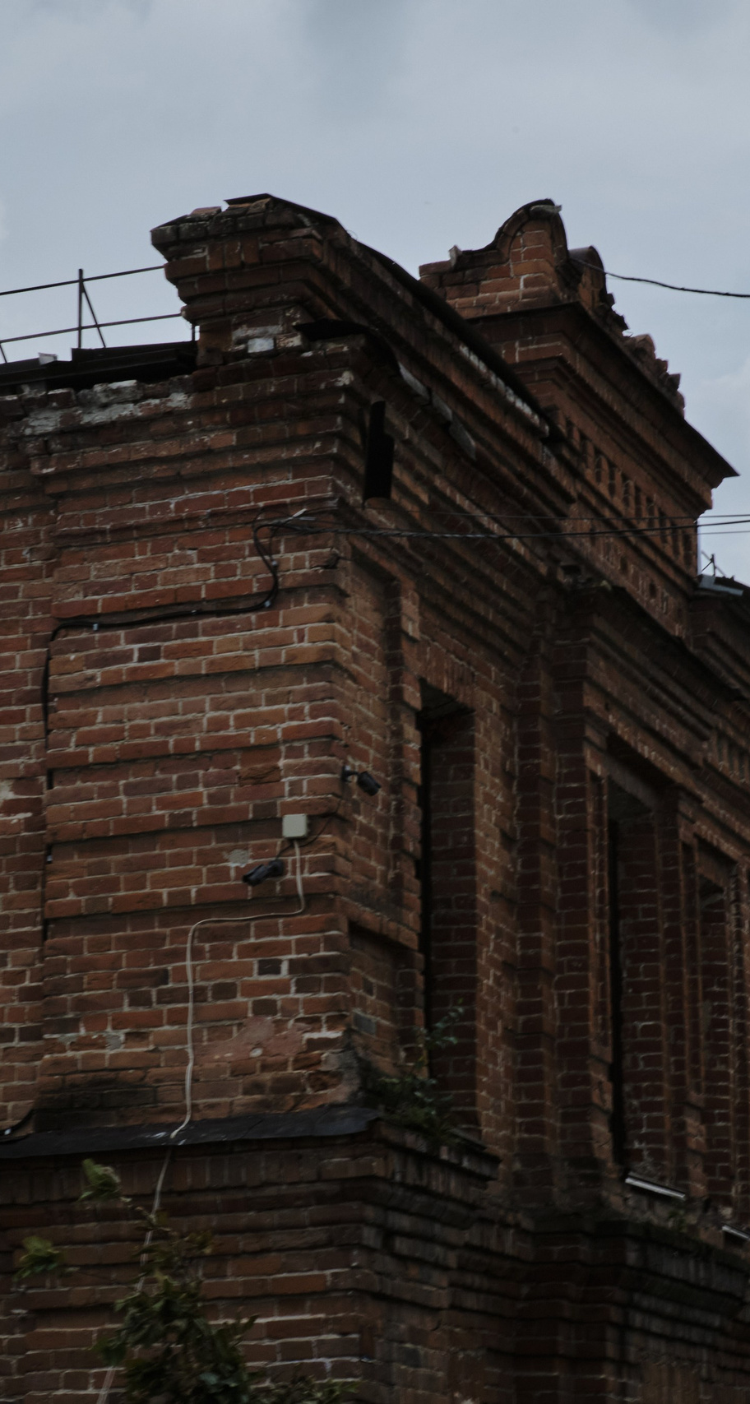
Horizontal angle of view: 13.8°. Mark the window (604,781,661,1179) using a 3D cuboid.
[{"bbox_3d":[1.255,1.513,16.700,0.240,2.130,1.140,-6,-16,21],"label":"window"}]

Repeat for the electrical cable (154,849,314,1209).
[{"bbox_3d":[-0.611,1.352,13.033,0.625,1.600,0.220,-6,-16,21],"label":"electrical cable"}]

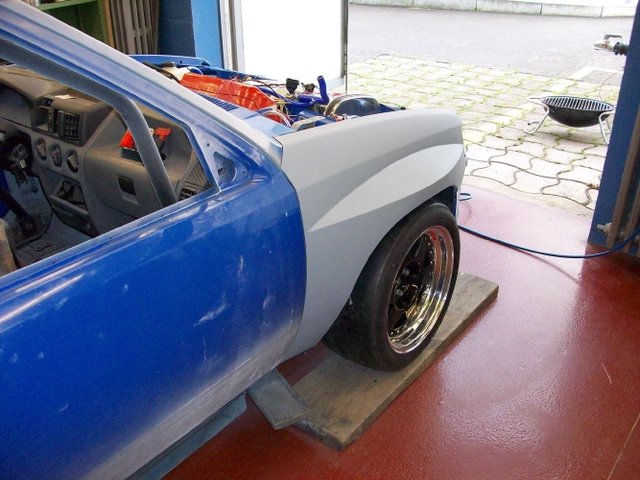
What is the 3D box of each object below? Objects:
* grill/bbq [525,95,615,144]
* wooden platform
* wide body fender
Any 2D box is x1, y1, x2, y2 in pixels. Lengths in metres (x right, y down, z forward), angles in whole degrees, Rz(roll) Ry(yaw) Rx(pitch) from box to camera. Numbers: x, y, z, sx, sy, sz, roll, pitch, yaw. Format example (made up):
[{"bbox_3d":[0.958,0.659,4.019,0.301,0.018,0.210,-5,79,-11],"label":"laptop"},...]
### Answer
[{"bbox_3d":[1.604,-0.777,4.019,0.520,0.210,0.370,13,30,25],"label":"grill/bbq"},{"bbox_3d":[0.279,0.350,2.160,0.260,0.042,1.045,19,32,33],"label":"wooden platform"},{"bbox_3d":[0.218,-0.100,1.862,0.265,0.625,0.900,19,32,33],"label":"wide body fender"}]

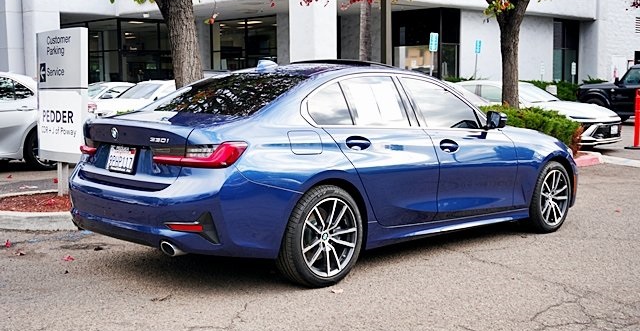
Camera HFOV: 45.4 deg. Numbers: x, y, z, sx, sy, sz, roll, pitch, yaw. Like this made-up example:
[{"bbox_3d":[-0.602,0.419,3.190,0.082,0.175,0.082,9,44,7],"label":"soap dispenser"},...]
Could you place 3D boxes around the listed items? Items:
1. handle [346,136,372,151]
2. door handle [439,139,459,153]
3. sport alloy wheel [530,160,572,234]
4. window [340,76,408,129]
[{"bbox_3d":[0.238,-0.142,4.875,0.225,0.075,0.060,-5,8,-45],"label":"handle"},{"bbox_3d":[0.932,-0.144,5.571,0.225,0.075,0.060,-5,8,-45],"label":"door handle"},{"bbox_3d":[2.009,0.274,6.880,0.660,0.660,0.240,-5,8,-44],"label":"sport alloy wheel"},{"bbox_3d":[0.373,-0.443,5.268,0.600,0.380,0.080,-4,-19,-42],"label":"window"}]

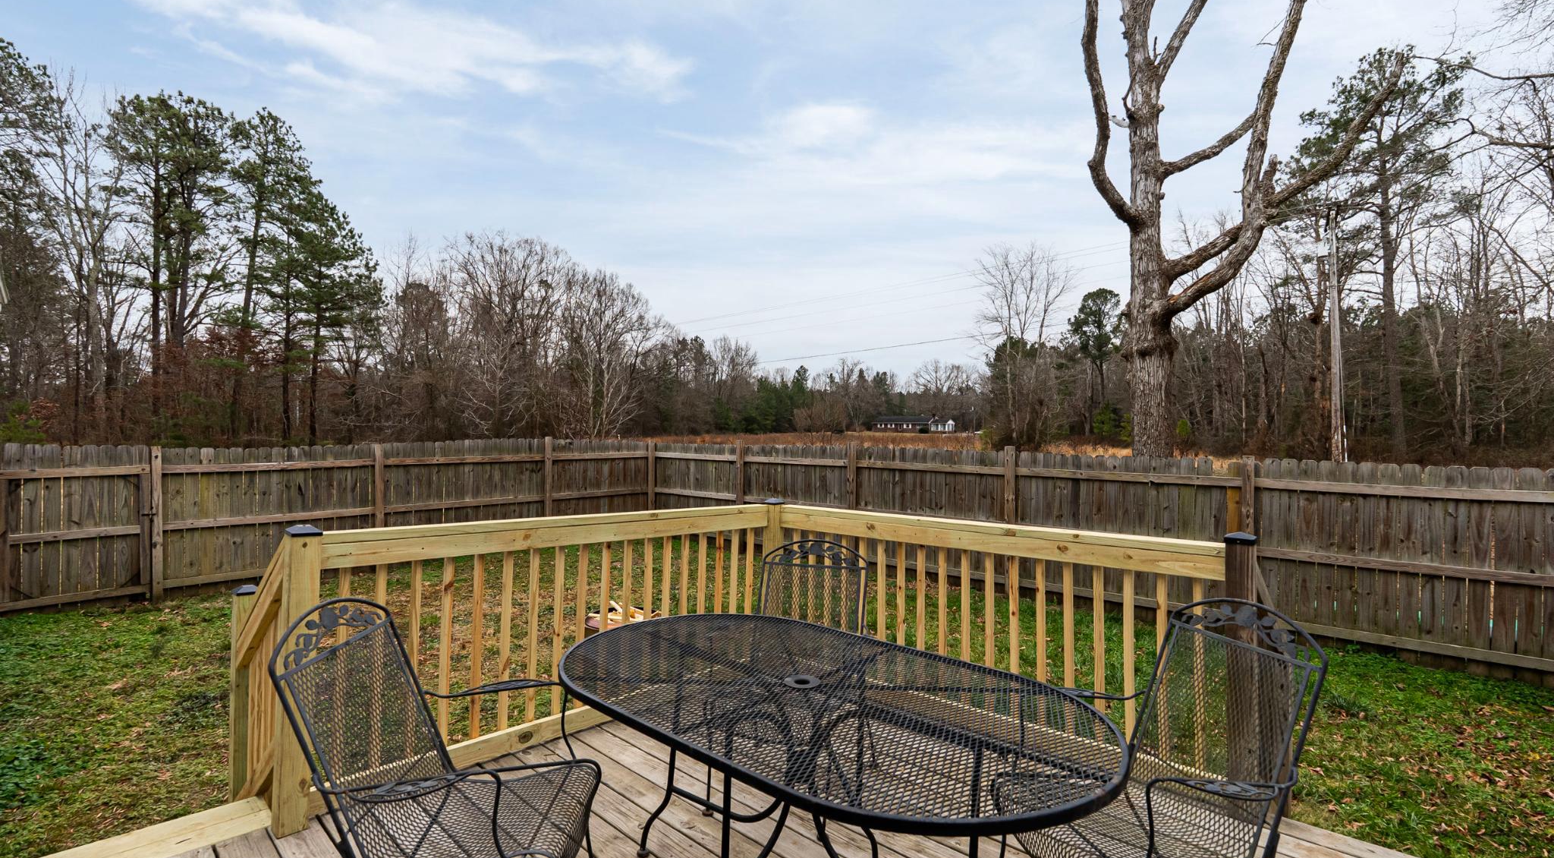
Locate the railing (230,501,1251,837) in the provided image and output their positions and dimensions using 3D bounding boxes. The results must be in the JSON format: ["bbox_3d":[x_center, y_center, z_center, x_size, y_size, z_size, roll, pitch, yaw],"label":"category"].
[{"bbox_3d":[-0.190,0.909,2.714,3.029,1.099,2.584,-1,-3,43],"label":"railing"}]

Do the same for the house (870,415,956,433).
[{"bbox_3d":[38.485,-1.458,193.000,22.000,5.100,8.500,-1,-3,38],"label":"house"}]

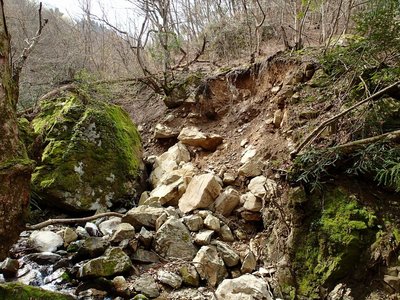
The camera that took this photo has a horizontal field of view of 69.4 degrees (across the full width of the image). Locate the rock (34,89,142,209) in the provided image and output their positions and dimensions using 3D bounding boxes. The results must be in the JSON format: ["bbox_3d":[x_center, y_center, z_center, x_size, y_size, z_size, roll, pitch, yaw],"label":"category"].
[{"bbox_3d":[-2.750,0.000,7.400,2.500,2.750,2.300,-1,4,-14],"label":"rock"}]

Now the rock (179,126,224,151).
[{"bbox_3d":[0.020,-0.360,9.200,1.350,0.680,0.900,0,3,0],"label":"rock"}]

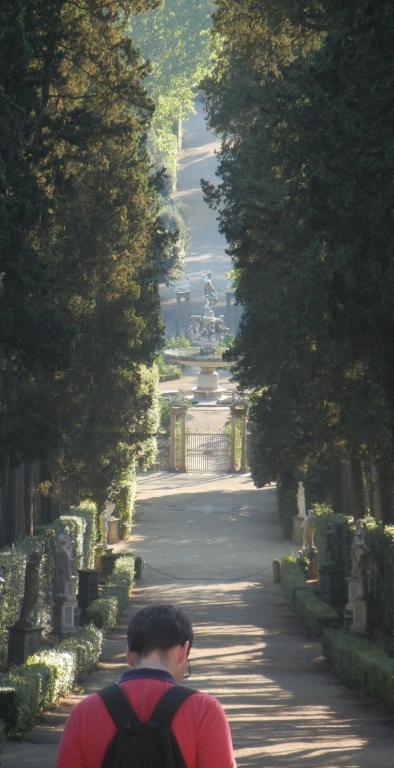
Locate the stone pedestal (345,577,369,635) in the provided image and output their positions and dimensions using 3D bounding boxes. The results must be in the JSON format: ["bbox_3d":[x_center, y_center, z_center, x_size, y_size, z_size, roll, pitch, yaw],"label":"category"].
[{"bbox_3d":[5.307,7.295,191.000,0.620,1.850,0.620,3,6,28],"label":"stone pedestal"}]

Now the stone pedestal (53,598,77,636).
[{"bbox_3d":[-4.321,7.656,191.000,0.580,1.150,0.580,-3,6,-33],"label":"stone pedestal"}]

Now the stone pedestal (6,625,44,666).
[{"bbox_3d":[-4.249,6.602,144.000,0.630,1.150,0.630,5,7,45],"label":"stone pedestal"}]

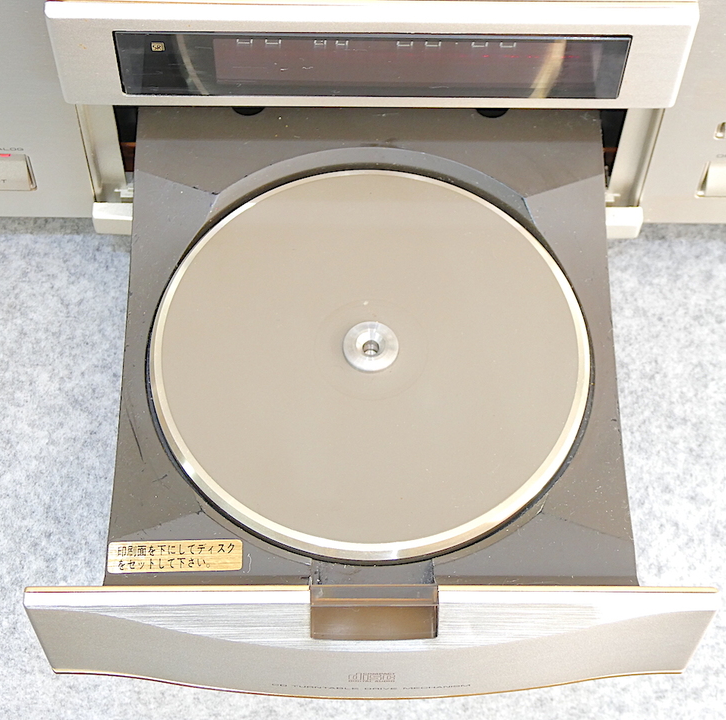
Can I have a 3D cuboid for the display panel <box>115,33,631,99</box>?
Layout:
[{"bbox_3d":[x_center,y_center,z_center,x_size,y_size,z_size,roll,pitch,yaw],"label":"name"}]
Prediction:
[{"bbox_3d":[0.003,-0.083,0.469,0.140,0.028,0.005,0,62,-1],"label":"display panel"}]

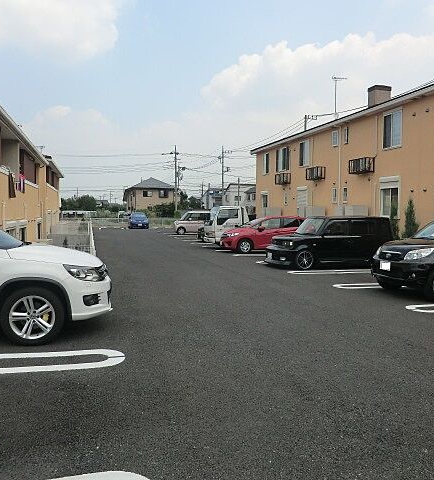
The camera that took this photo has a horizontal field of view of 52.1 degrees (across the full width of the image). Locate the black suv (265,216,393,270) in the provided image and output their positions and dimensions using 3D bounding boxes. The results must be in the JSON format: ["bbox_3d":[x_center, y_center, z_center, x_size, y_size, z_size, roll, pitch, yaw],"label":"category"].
[{"bbox_3d":[3.592,0.052,14.451,3.900,1.630,1.690,0,4,-16],"label":"black suv"}]

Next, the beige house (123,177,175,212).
[{"bbox_3d":[-12.428,-7.691,83.192,8.100,8.100,9.700,-1,4,-21],"label":"beige house"}]

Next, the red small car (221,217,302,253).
[{"bbox_3d":[2.111,-0.267,19.244,3.955,1.530,1.695,0,4,-16],"label":"red small car"}]

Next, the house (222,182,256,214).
[{"bbox_3d":[4.574,-7.753,91.694,8.500,7.500,8.000,0,4,-16],"label":"house"}]

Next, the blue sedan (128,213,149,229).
[{"bbox_3d":[-7.442,-1.812,41.972,1.720,1.480,4.300,0,4,-16],"label":"blue sedan"}]

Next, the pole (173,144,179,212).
[{"bbox_3d":[-6.369,-8.801,69.595,0.600,12.100,0.600,0,4,-16],"label":"pole"}]

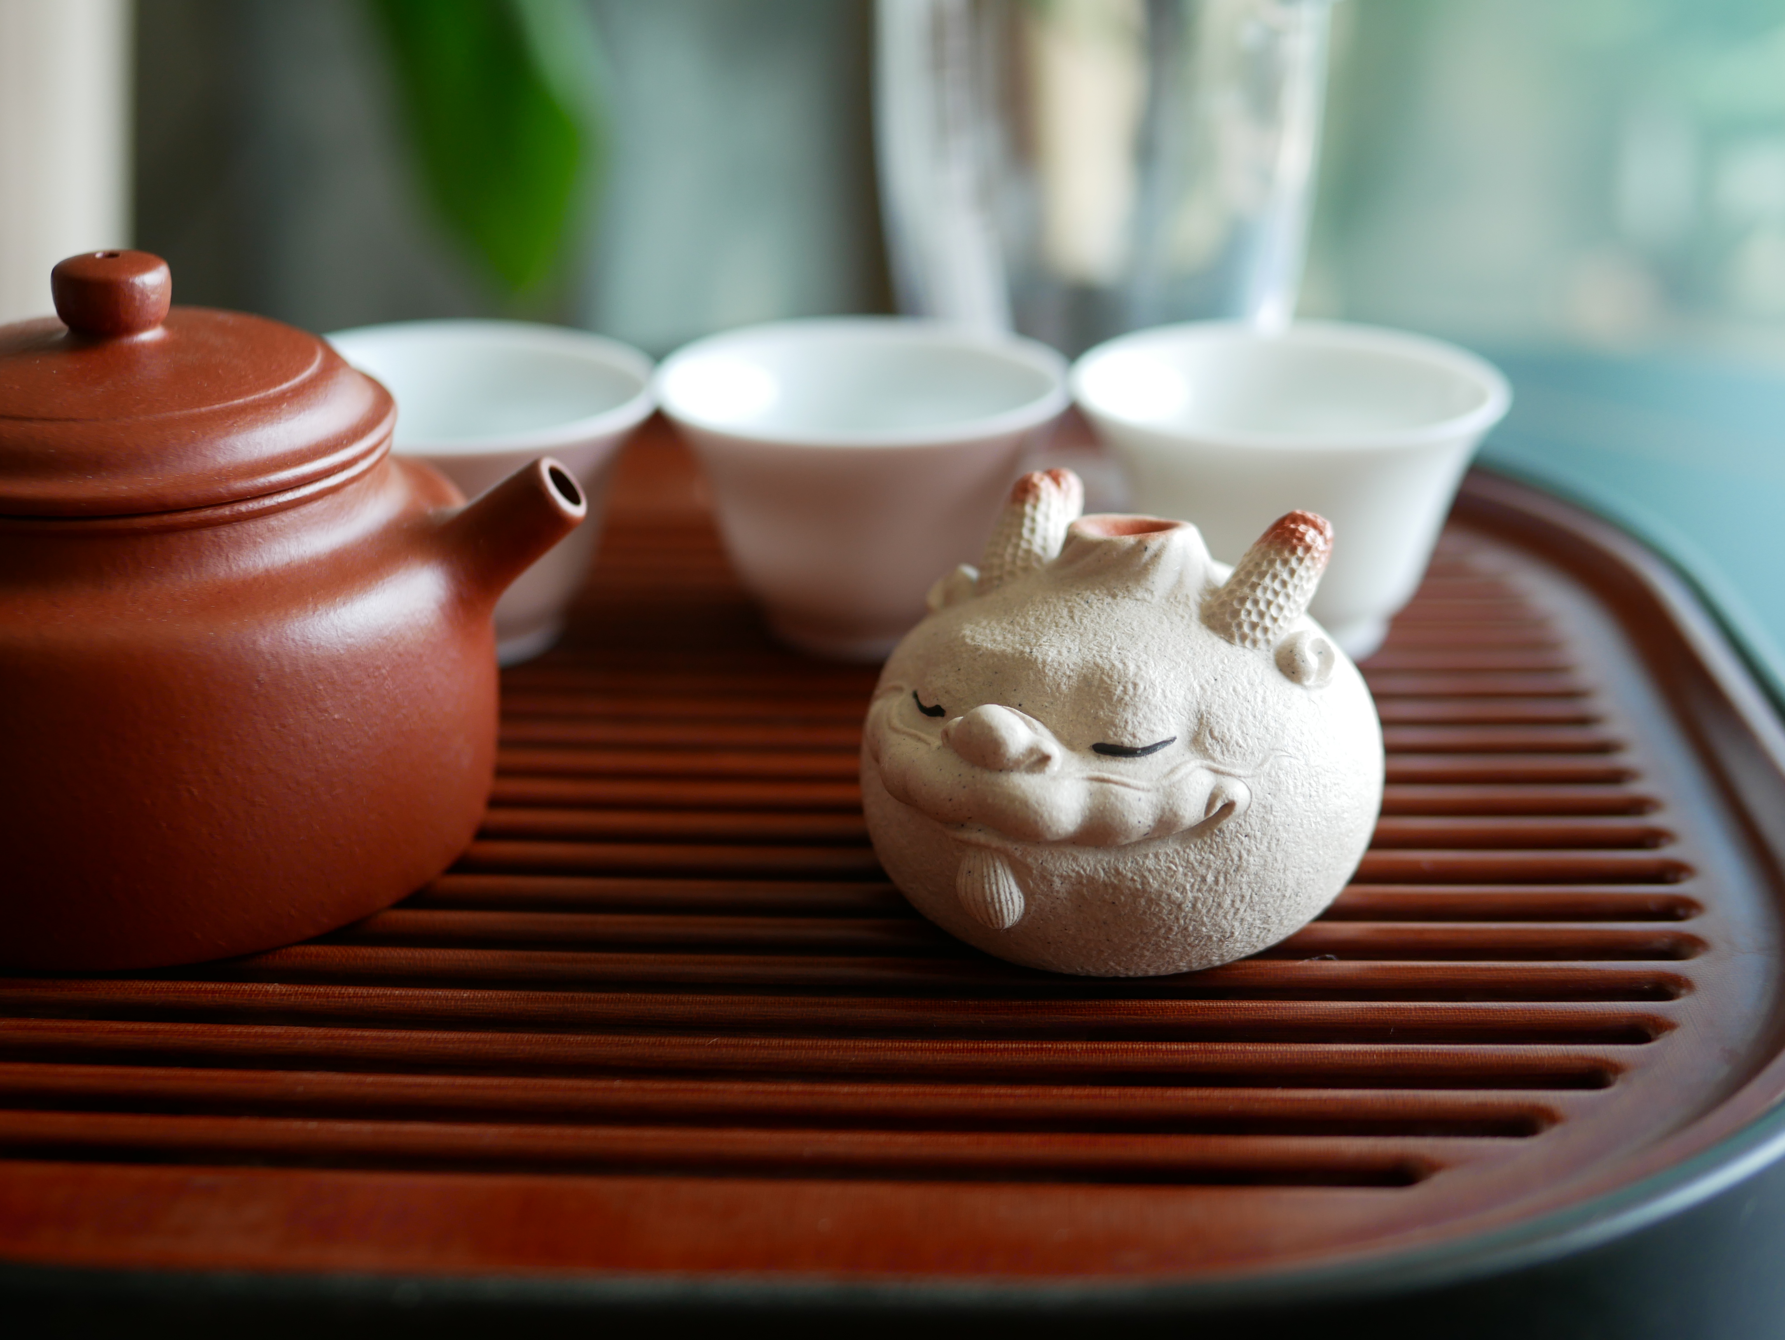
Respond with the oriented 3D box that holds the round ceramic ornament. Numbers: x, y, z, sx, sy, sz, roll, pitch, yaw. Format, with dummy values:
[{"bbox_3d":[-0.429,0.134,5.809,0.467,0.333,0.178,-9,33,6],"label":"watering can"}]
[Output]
[{"bbox_3d":[0.027,0.006,0.308,0.062,0.055,0.063,12,27,28],"label":"round ceramic ornament"}]

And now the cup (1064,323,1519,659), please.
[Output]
[{"bbox_3d":[0.060,-0.025,0.394,0.064,0.040,0.064,-1,24,0],"label":"cup"}]

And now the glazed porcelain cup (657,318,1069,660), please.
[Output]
[{"bbox_3d":[-0.004,-0.027,0.401,0.062,0.040,0.062,-1,24,0],"label":"glazed porcelain cup"}]

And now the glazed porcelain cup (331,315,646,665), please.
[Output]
[{"bbox_3d":[-0.068,-0.025,0.401,0.063,0.040,0.063,-1,24,0],"label":"glazed porcelain cup"}]

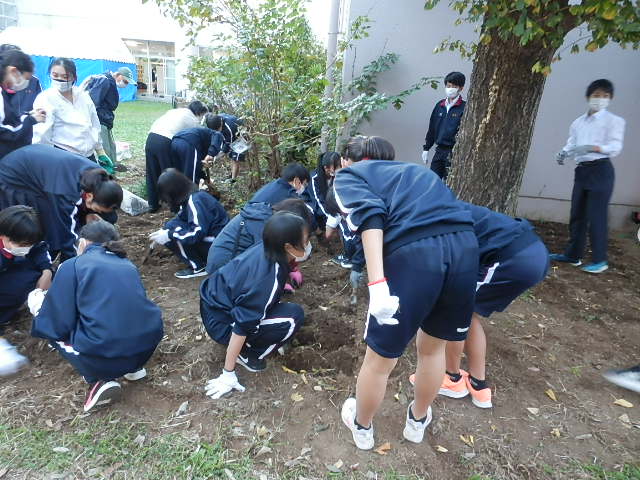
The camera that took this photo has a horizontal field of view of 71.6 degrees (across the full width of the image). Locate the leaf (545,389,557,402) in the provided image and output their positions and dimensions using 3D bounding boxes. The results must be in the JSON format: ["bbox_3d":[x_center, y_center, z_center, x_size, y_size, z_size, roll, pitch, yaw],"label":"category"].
[{"bbox_3d":[1.156,0.775,2.228,0.038,0.022,0.093,9,19,12],"label":"leaf"}]

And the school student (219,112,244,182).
[{"bbox_3d":[-1.280,-1.307,6.245,0.580,1.020,0.440,1,19,-11],"label":"school student"}]

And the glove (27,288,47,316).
[{"bbox_3d":[-1.416,0.313,2.225,0.100,0.150,0.100,11,20,17],"label":"glove"}]

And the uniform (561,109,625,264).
[{"bbox_3d":[2.443,-0.451,3.953,0.400,1.330,0.500,-8,22,-32],"label":"uniform"}]

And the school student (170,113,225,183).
[{"bbox_3d":[-1.336,-0.833,4.931,0.750,1.060,0.460,-12,24,-38],"label":"school student"}]

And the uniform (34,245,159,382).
[{"bbox_3d":[-0.986,0.291,1.994,0.570,0.620,0.490,16,22,30],"label":"uniform"}]

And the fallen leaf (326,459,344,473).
[{"bbox_3d":[0.064,0.868,1.698,0.062,0.022,0.050,-5,21,-27],"label":"fallen leaf"}]

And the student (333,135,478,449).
[{"bbox_3d":[0.312,0.206,2.053,0.480,1.260,0.760,-5,21,-21],"label":"student"}]

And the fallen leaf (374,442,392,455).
[{"bbox_3d":[0.263,0.856,1.816,0.070,0.025,0.050,-6,21,-25],"label":"fallen leaf"}]

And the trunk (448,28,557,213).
[{"bbox_3d":[1.730,-1.056,4.348,0.780,2.200,0.780,5,19,0],"label":"trunk"}]

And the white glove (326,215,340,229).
[{"bbox_3d":[0.108,-0.145,3.555,0.120,0.100,0.100,-10,23,-34],"label":"white glove"}]

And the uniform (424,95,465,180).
[{"bbox_3d":[1.362,-0.853,4.849,0.500,1.360,0.290,13,21,24],"label":"uniform"}]

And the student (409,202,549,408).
[{"bbox_3d":[0.682,0.234,2.244,0.900,0.980,0.440,11,20,22],"label":"student"}]

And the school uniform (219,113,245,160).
[{"bbox_3d":[-1.249,-1.447,6.197,0.500,0.700,0.420,1,19,-11],"label":"school uniform"}]

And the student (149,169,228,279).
[{"bbox_3d":[-0.952,-0.141,3.209,0.620,0.800,0.460,-1,20,-17],"label":"student"}]

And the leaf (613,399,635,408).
[{"bbox_3d":[1.508,0.812,2.201,0.083,0.022,0.065,-8,23,-33],"label":"leaf"}]

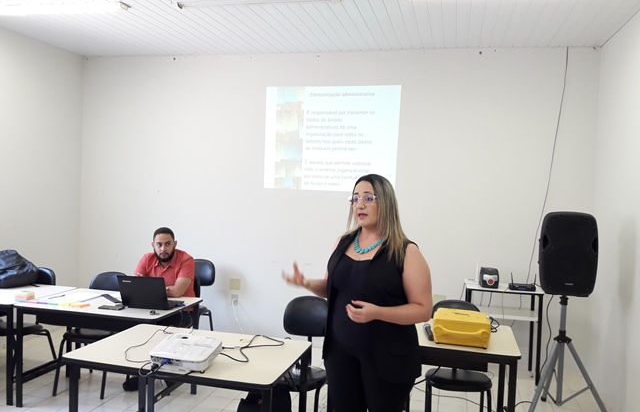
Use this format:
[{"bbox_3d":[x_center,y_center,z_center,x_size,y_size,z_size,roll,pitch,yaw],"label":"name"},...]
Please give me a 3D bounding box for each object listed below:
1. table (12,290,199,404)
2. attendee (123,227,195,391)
[{"bbox_3d":[-1.564,1.080,3.877,1.170,0.735,0.650,2,3,15],"label":"table"},{"bbox_3d":[-1.257,0.813,4.278,0.550,1.250,0.720,2,2,3],"label":"attendee"}]

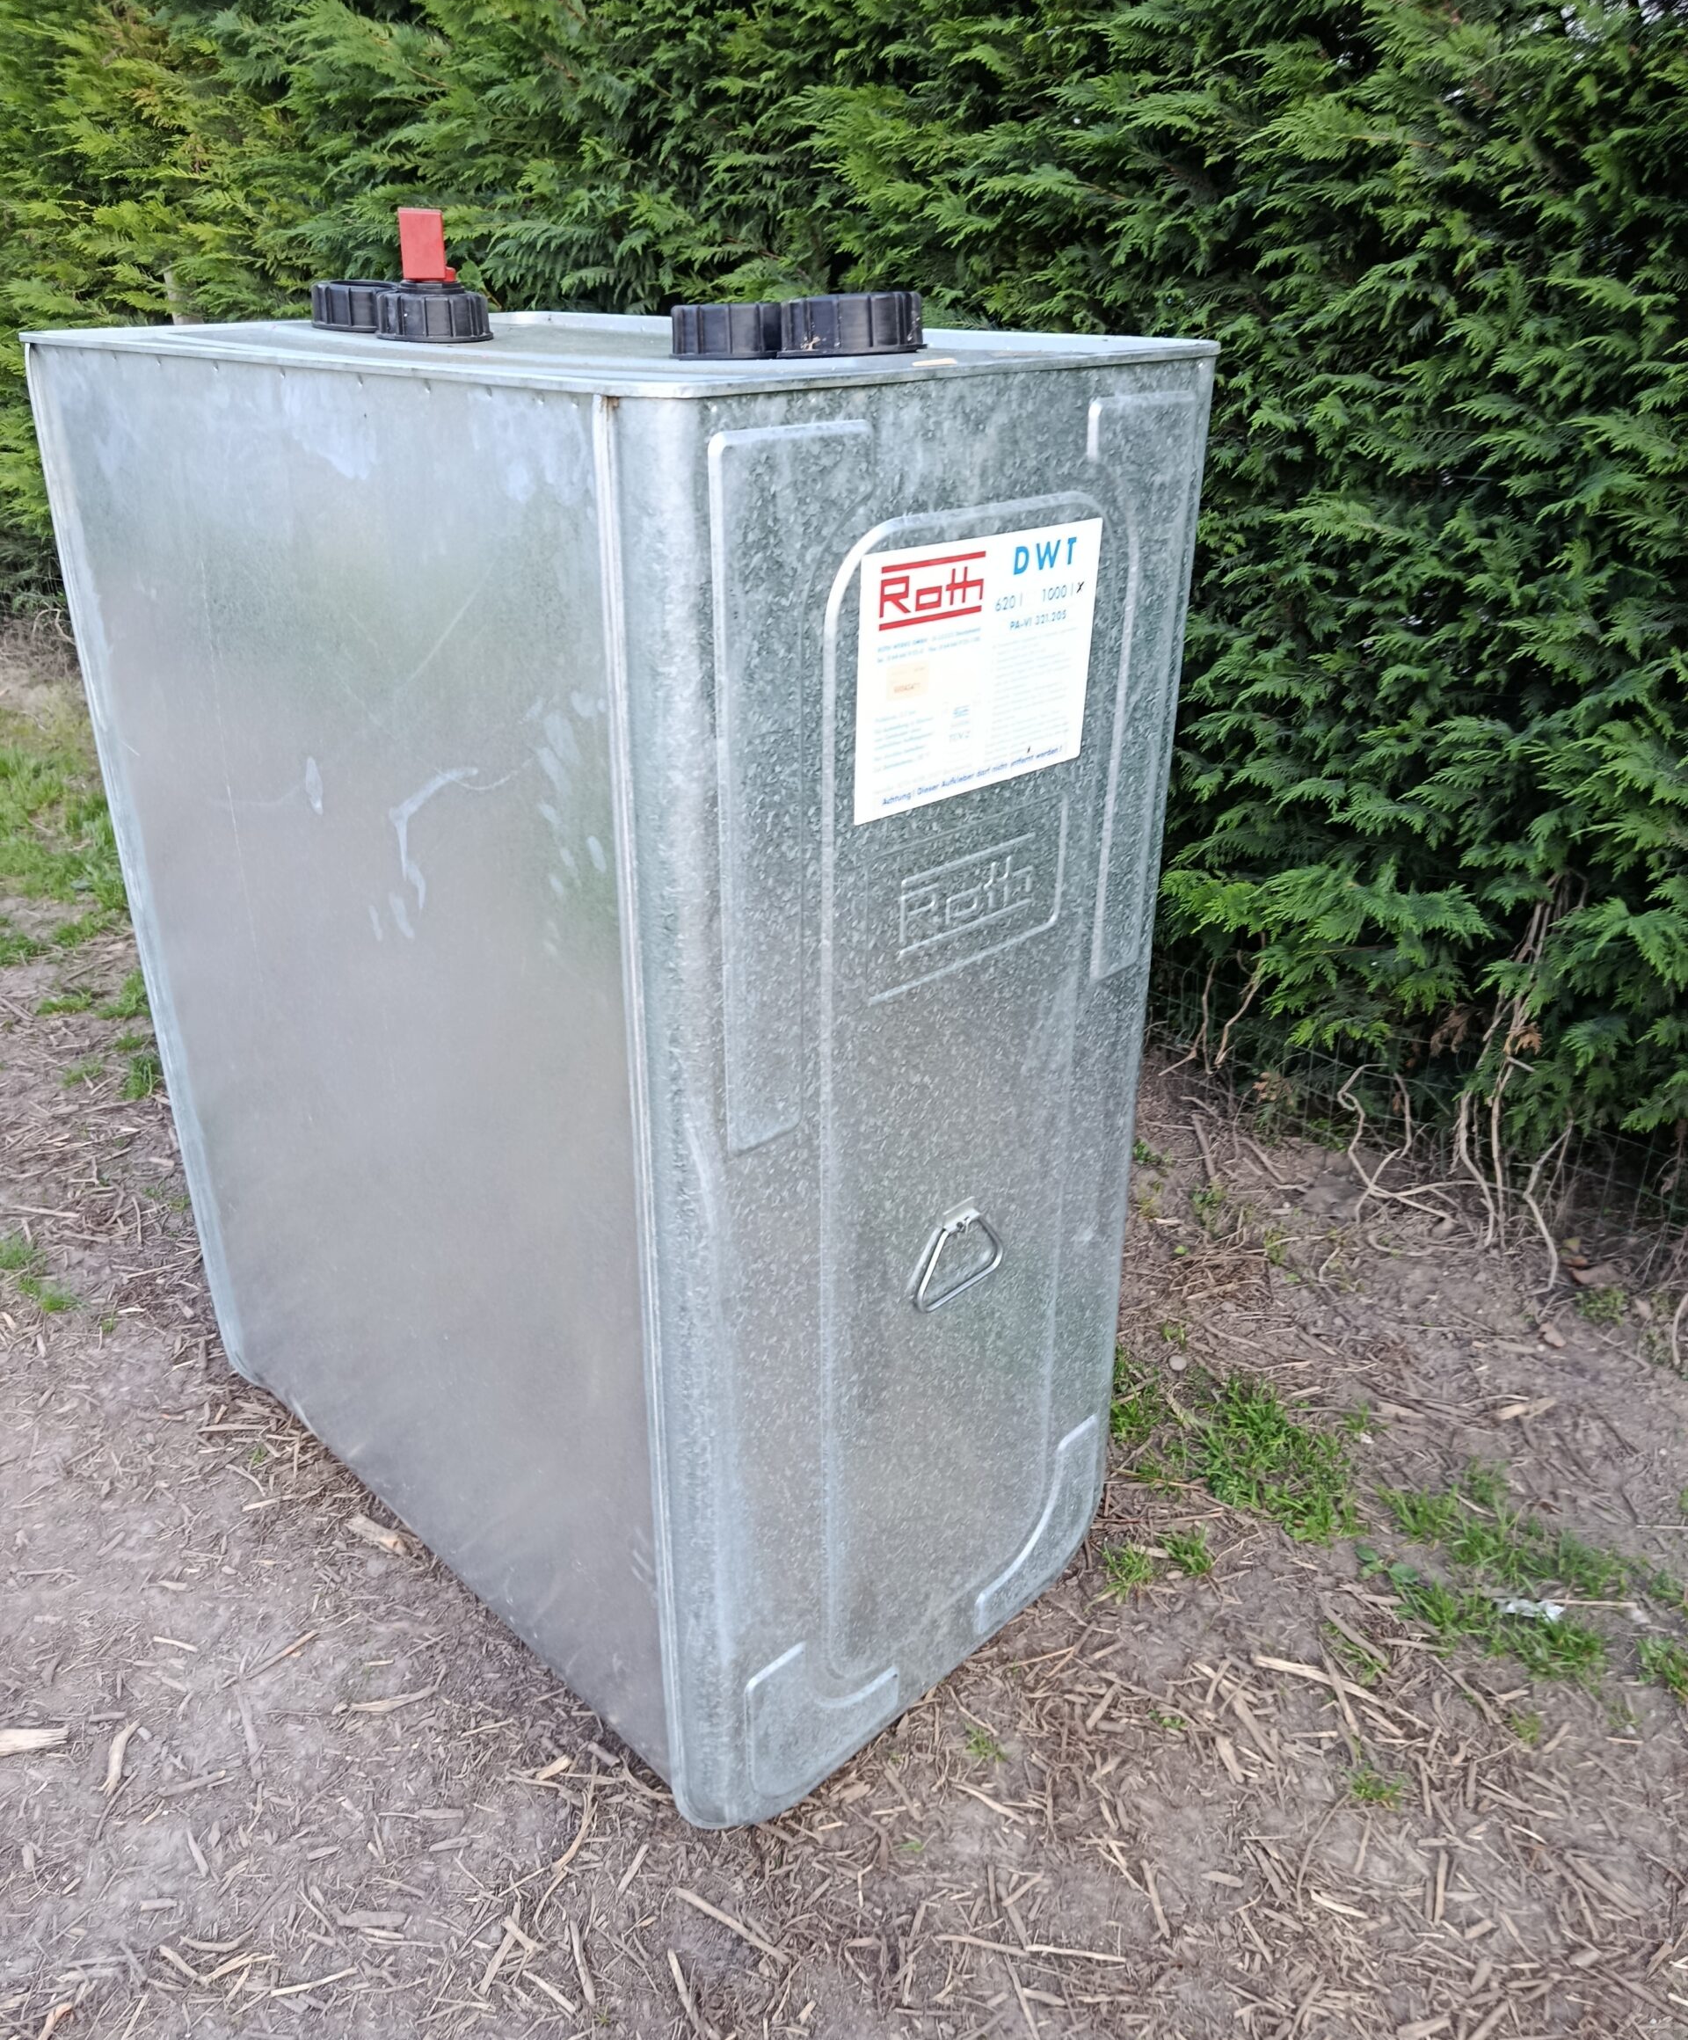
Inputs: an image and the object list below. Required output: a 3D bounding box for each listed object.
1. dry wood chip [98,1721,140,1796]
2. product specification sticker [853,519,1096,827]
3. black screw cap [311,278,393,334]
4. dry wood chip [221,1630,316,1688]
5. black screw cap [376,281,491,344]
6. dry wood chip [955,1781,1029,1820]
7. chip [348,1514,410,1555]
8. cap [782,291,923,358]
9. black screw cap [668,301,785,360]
[{"bbox_3d":[-0.827,0.841,1.778,0.017,0.010,0.098,-3,26,-6],"label":"dry wood chip"},{"bbox_3d":[0.121,-0.305,1.350,0.002,0.219,0.306,23,34,39],"label":"product specification sticker"},{"bbox_3d":[-0.577,-0.854,1.869,0.126,0.050,0.126,-7,26,-14],"label":"black screw cap"},{"bbox_3d":[-0.701,0.782,1.907,0.118,0.006,0.008,-23,34,-40],"label":"dry wood chip"},{"bbox_3d":[-0.453,-0.786,1.730,0.126,0.058,0.126,-6,26,-12],"label":"black screw cap"},{"bbox_3d":[0.161,0.867,1.729,0.088,0.008,0.008,16,30,30],"label":"dry wood chip"},{"bbox_3d":[-0.621,0.690,2.090,0.103,0.016,0.022,14,29,27],"label":"chip"},{"bbox_3d":[0.008,-0.601,1.347,0.126,0.043,0.126,-3,25,2],"label":"cap"},{"bbox_3d":[-0.106,-0.648,1.469,0.126,0.045,0.126,-2,25,-3],"label":"black screw cap"}]

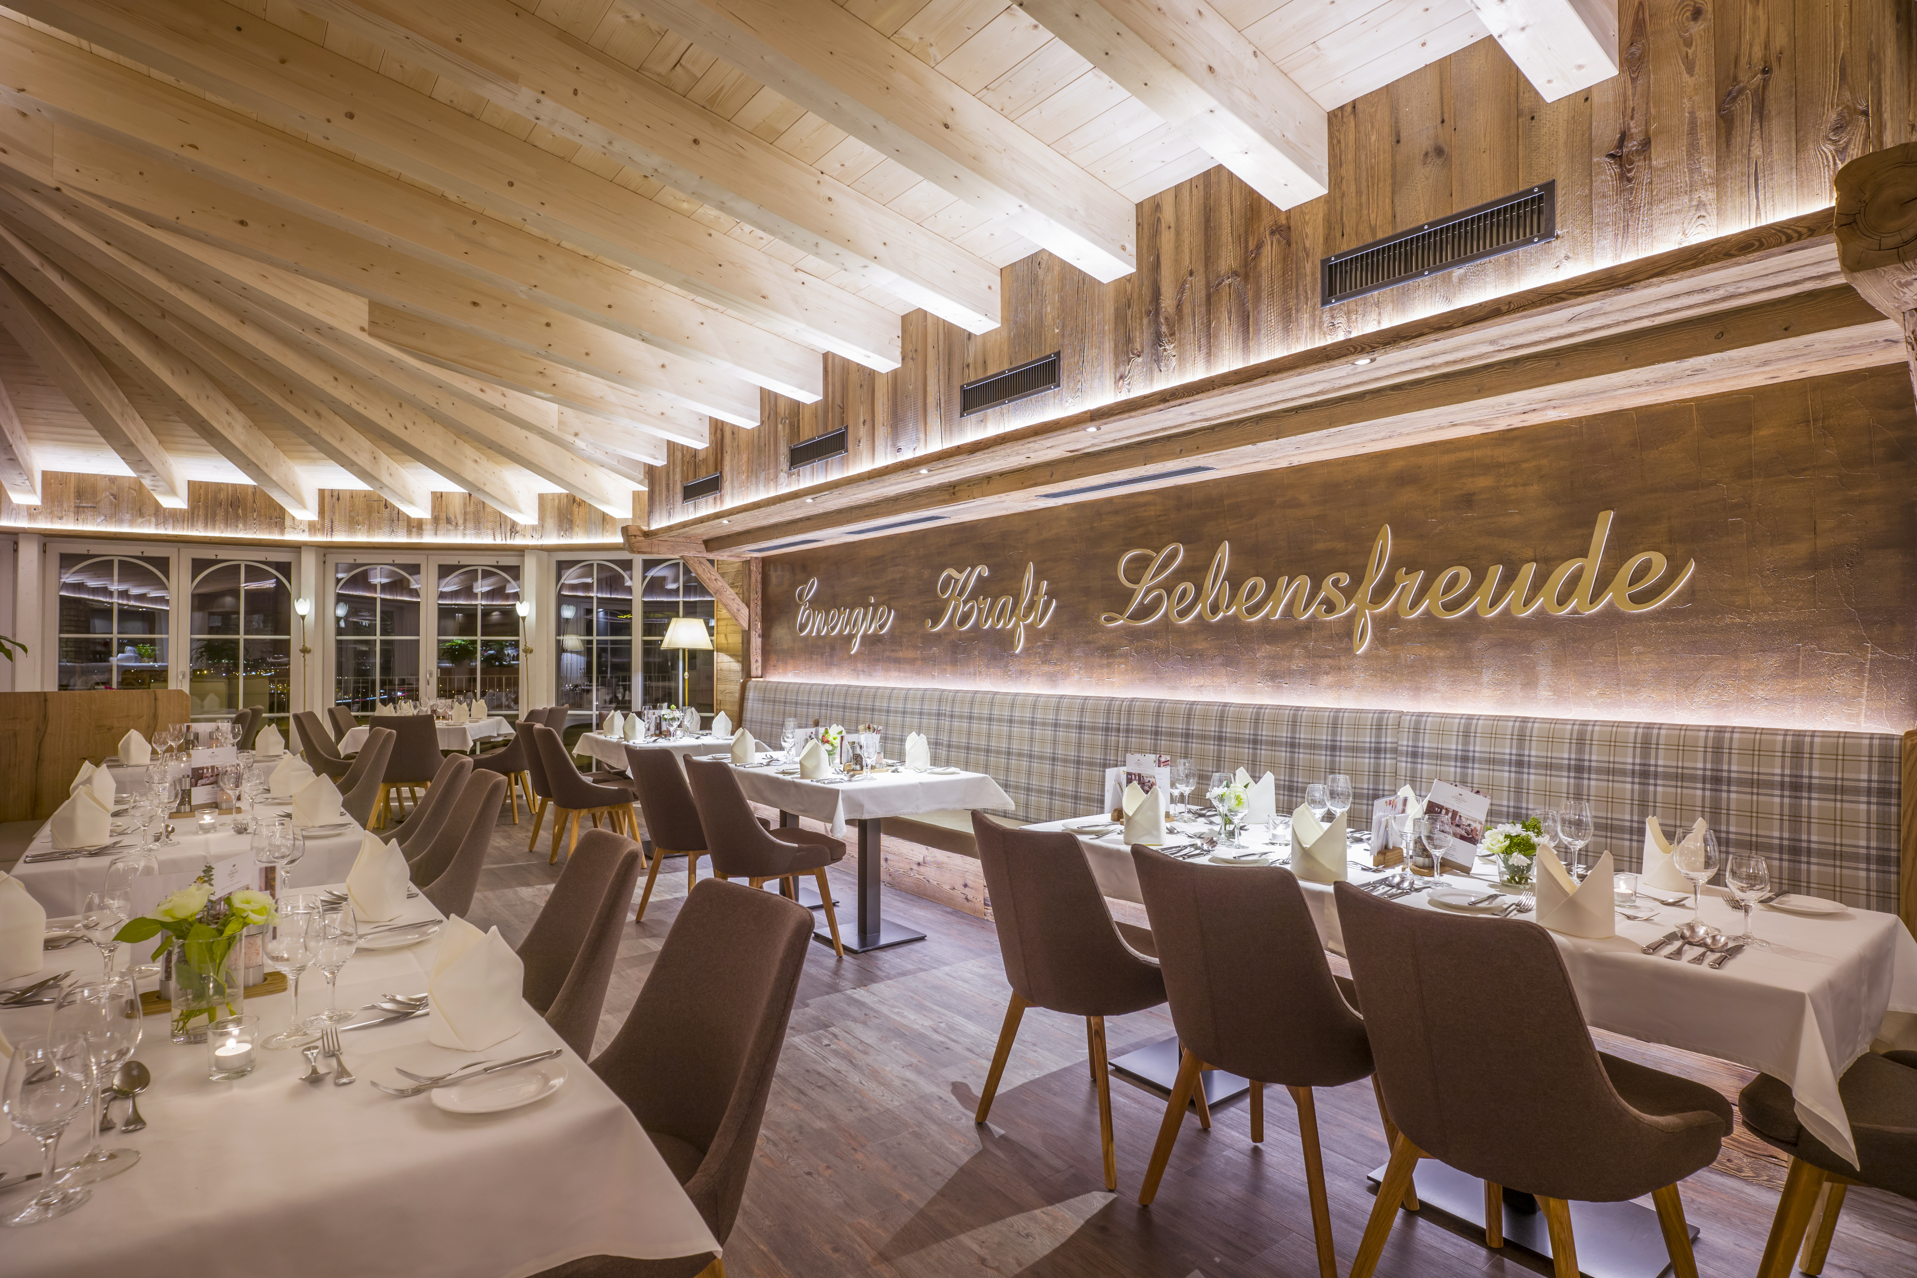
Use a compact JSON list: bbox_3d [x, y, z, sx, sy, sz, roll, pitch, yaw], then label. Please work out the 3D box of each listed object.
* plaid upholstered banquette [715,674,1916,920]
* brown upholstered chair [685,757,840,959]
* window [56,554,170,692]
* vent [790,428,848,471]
[{"bbox_3d":[0.226,0.853,5.059,0.580,1.110,6.780,1,-1,-39],"label":"plaid upholstered banquette"},{"bbox_3d":[-0.851,0.958,4.243,0.585,0.875,0.480,1,-1,-39],"label":"brown upholstered chair"},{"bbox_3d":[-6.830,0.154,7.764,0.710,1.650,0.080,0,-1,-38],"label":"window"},{"bbox_3d":[-0.802,-1.079,5.465,0.030,0.140,0.645,1,-1,-39],"label":"vent"}]

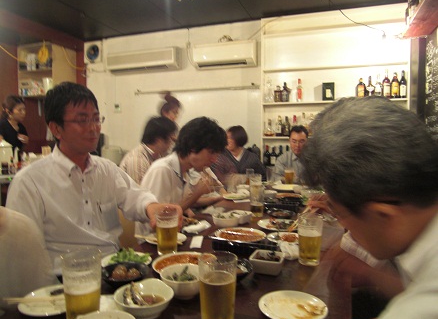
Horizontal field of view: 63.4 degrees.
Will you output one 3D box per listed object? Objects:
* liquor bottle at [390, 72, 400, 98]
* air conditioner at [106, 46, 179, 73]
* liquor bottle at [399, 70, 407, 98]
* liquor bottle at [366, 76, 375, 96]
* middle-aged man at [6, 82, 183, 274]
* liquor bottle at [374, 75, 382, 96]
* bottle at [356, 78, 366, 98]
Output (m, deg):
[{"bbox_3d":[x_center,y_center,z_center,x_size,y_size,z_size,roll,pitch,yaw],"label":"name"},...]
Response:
[{"bbox_3d":[1.962,-0.824,3.943,0.084,0.283,0.082,1,3,19],"label":"liquor bottle"},{"bbox_3d":[-1.025,-1.287,4.666,0.980,0.235,0.200,1,2,19],"label":"air conditioner"},{"bbox_3d":[1.971,-0.801,3.788,0.077,0.297,0.077,1,2,19],"label":"liquor bottle"},{"bbox_3d":[1.664,-0.787,3.894,0.088,0.254,0.075,1,2,19],"label":"liquor bottle"},{"bbox_3d":[-0.440,0.407,1.266,0.640,1.360,0.520,2,3,32],"label":"middle-aged man"},{"bbox_3d":[1.801,-0.826,3.998,0.080,0.279,0.078,1,3,19],"label":"liquor bottle"},{"bbox_3d":[1.631,-0.810,4.057,0.092,0.240,0.080,1,3,19],"label":"bottle"}]

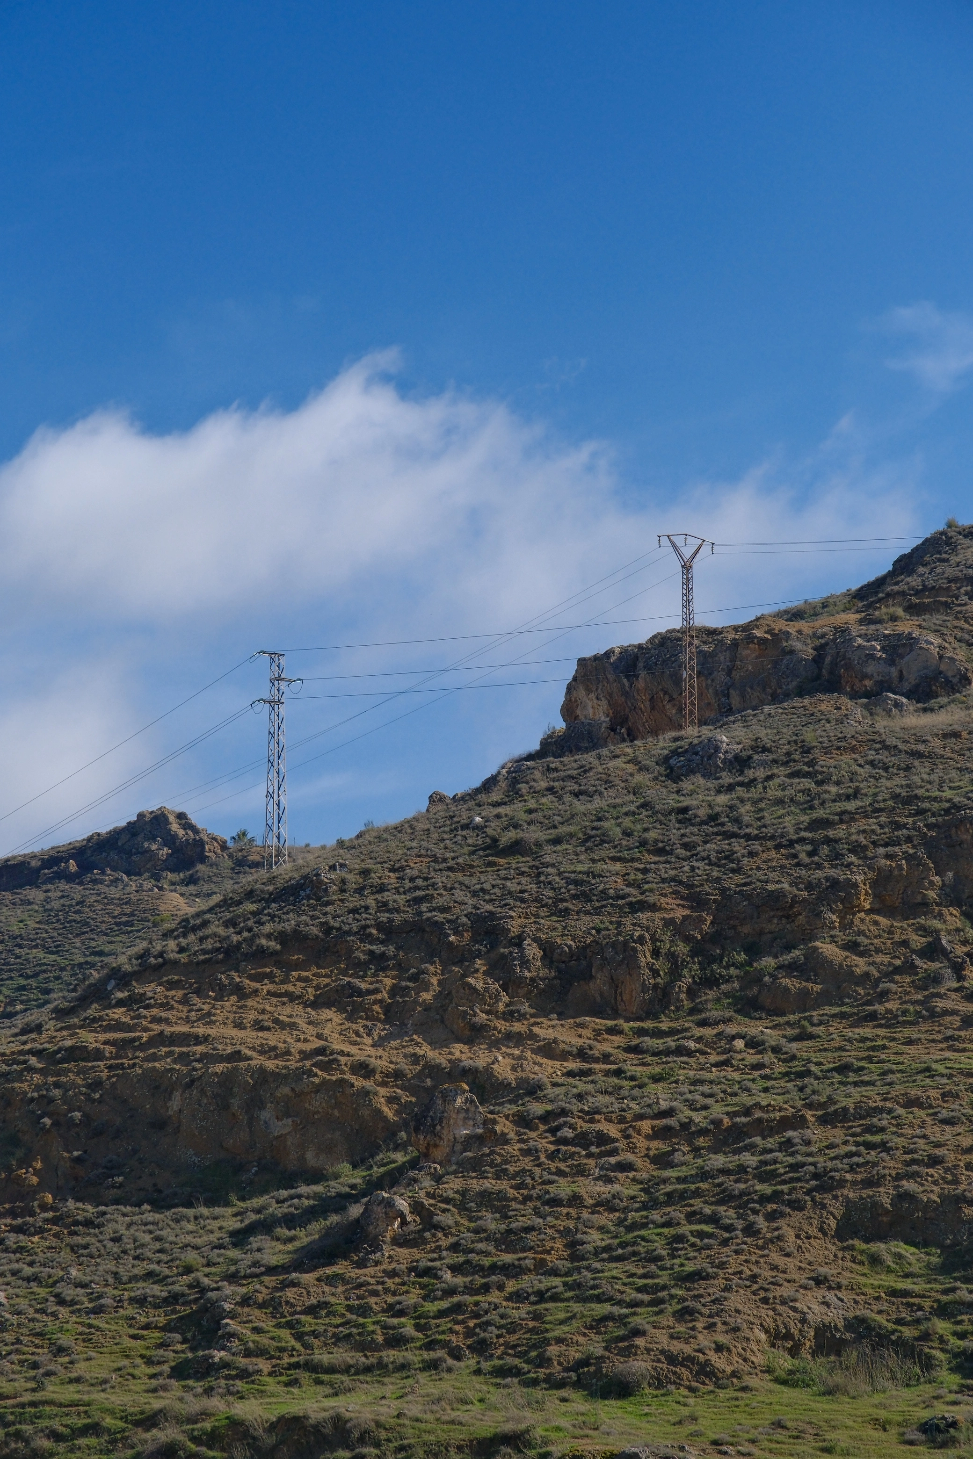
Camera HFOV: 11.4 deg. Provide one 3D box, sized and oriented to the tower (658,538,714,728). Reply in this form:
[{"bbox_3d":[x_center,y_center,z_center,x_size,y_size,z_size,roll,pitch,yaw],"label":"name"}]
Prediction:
[{"bbox_3d":[12.808,-6.176,310.000,4.150,12.750,0.700,5,-12,-30],"label":"tower"}]

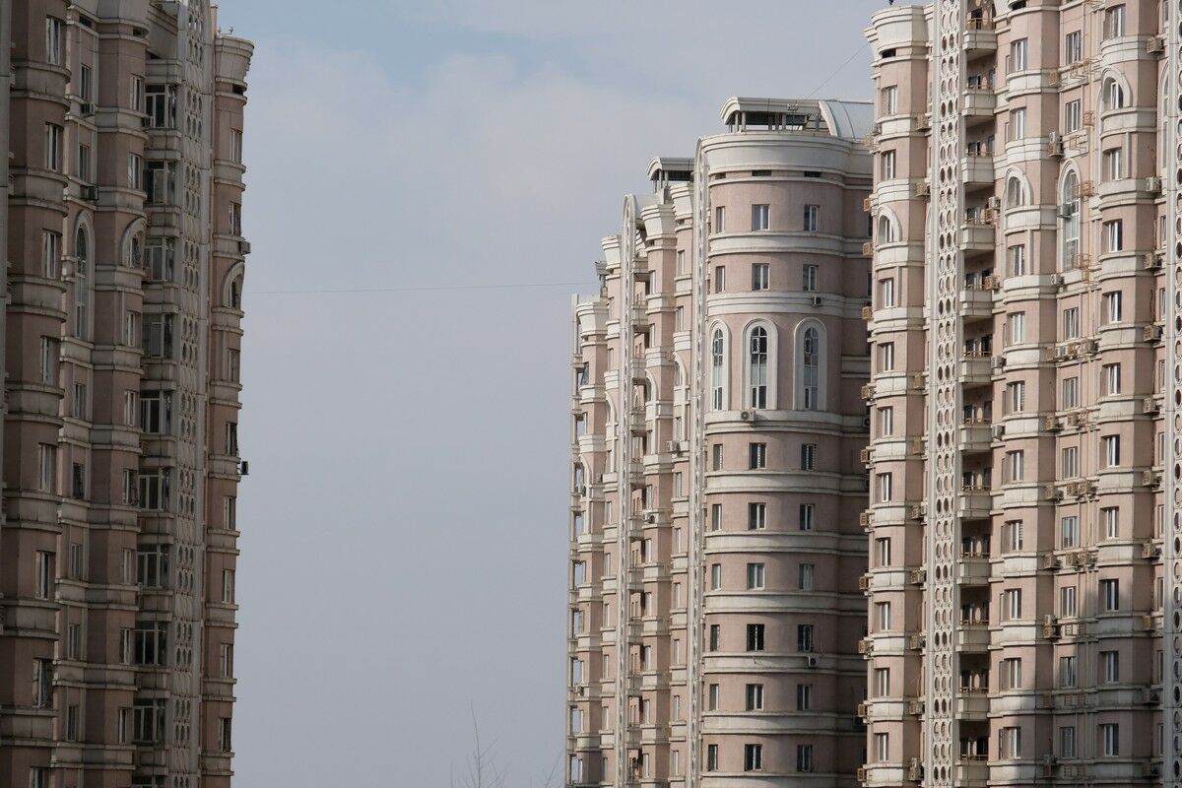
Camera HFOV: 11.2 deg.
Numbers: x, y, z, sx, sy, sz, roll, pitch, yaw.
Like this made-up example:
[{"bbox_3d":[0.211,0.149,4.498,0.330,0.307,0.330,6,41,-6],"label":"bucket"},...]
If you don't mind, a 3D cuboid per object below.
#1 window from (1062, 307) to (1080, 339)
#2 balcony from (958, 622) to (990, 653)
[{"bbox_3d":[21.343,-3.130,268.500,0.200,1.420,1.600,3,-4,-28],"label":"window"},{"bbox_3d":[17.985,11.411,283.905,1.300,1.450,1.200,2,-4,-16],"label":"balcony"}]

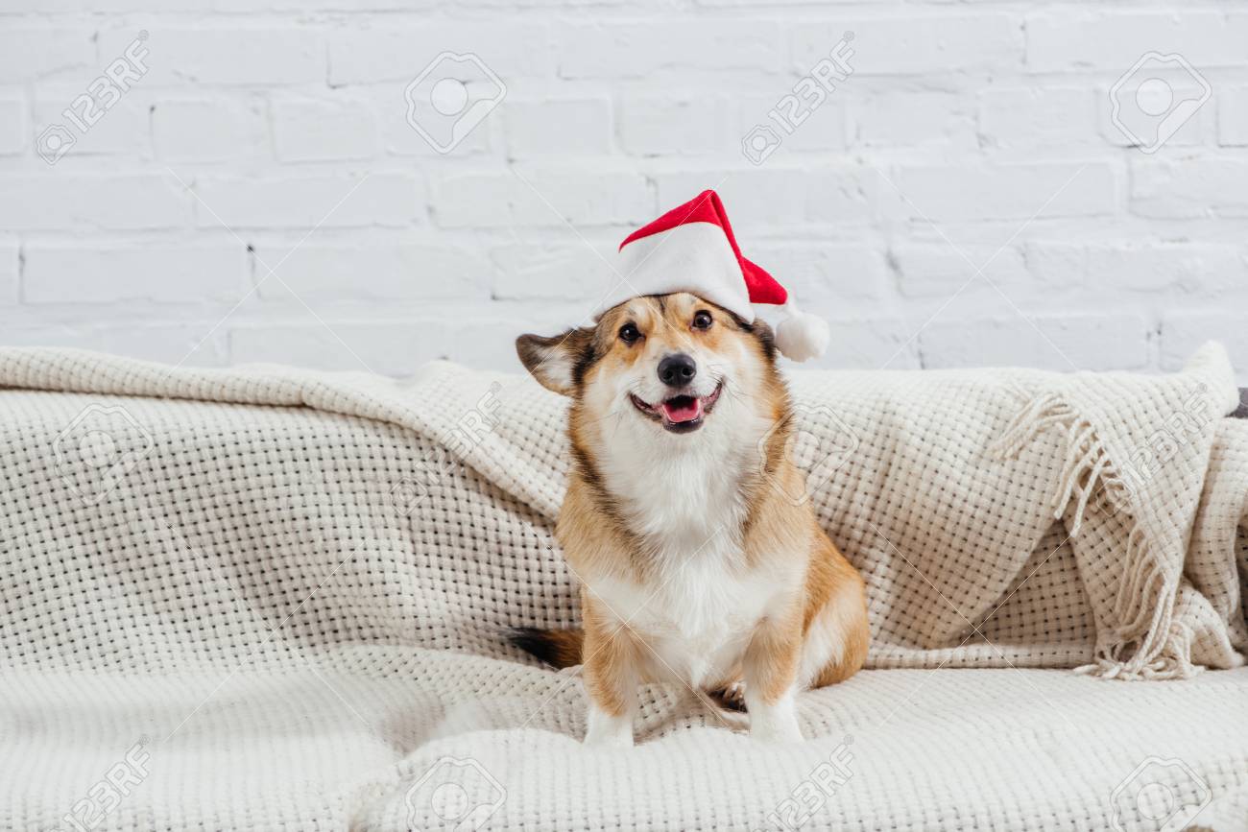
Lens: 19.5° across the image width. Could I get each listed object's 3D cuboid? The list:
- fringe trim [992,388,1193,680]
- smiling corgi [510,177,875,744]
[{"bbox_3d":[0.481,0.121,3.740,0.200,0.285,0.120,-1,7,0],"label":"fringe trim"},{"bbox_3d":[0.066,0.039,3.540,0.325,0.505,0.380,0,7,7],"label":"smiling corgi"}]

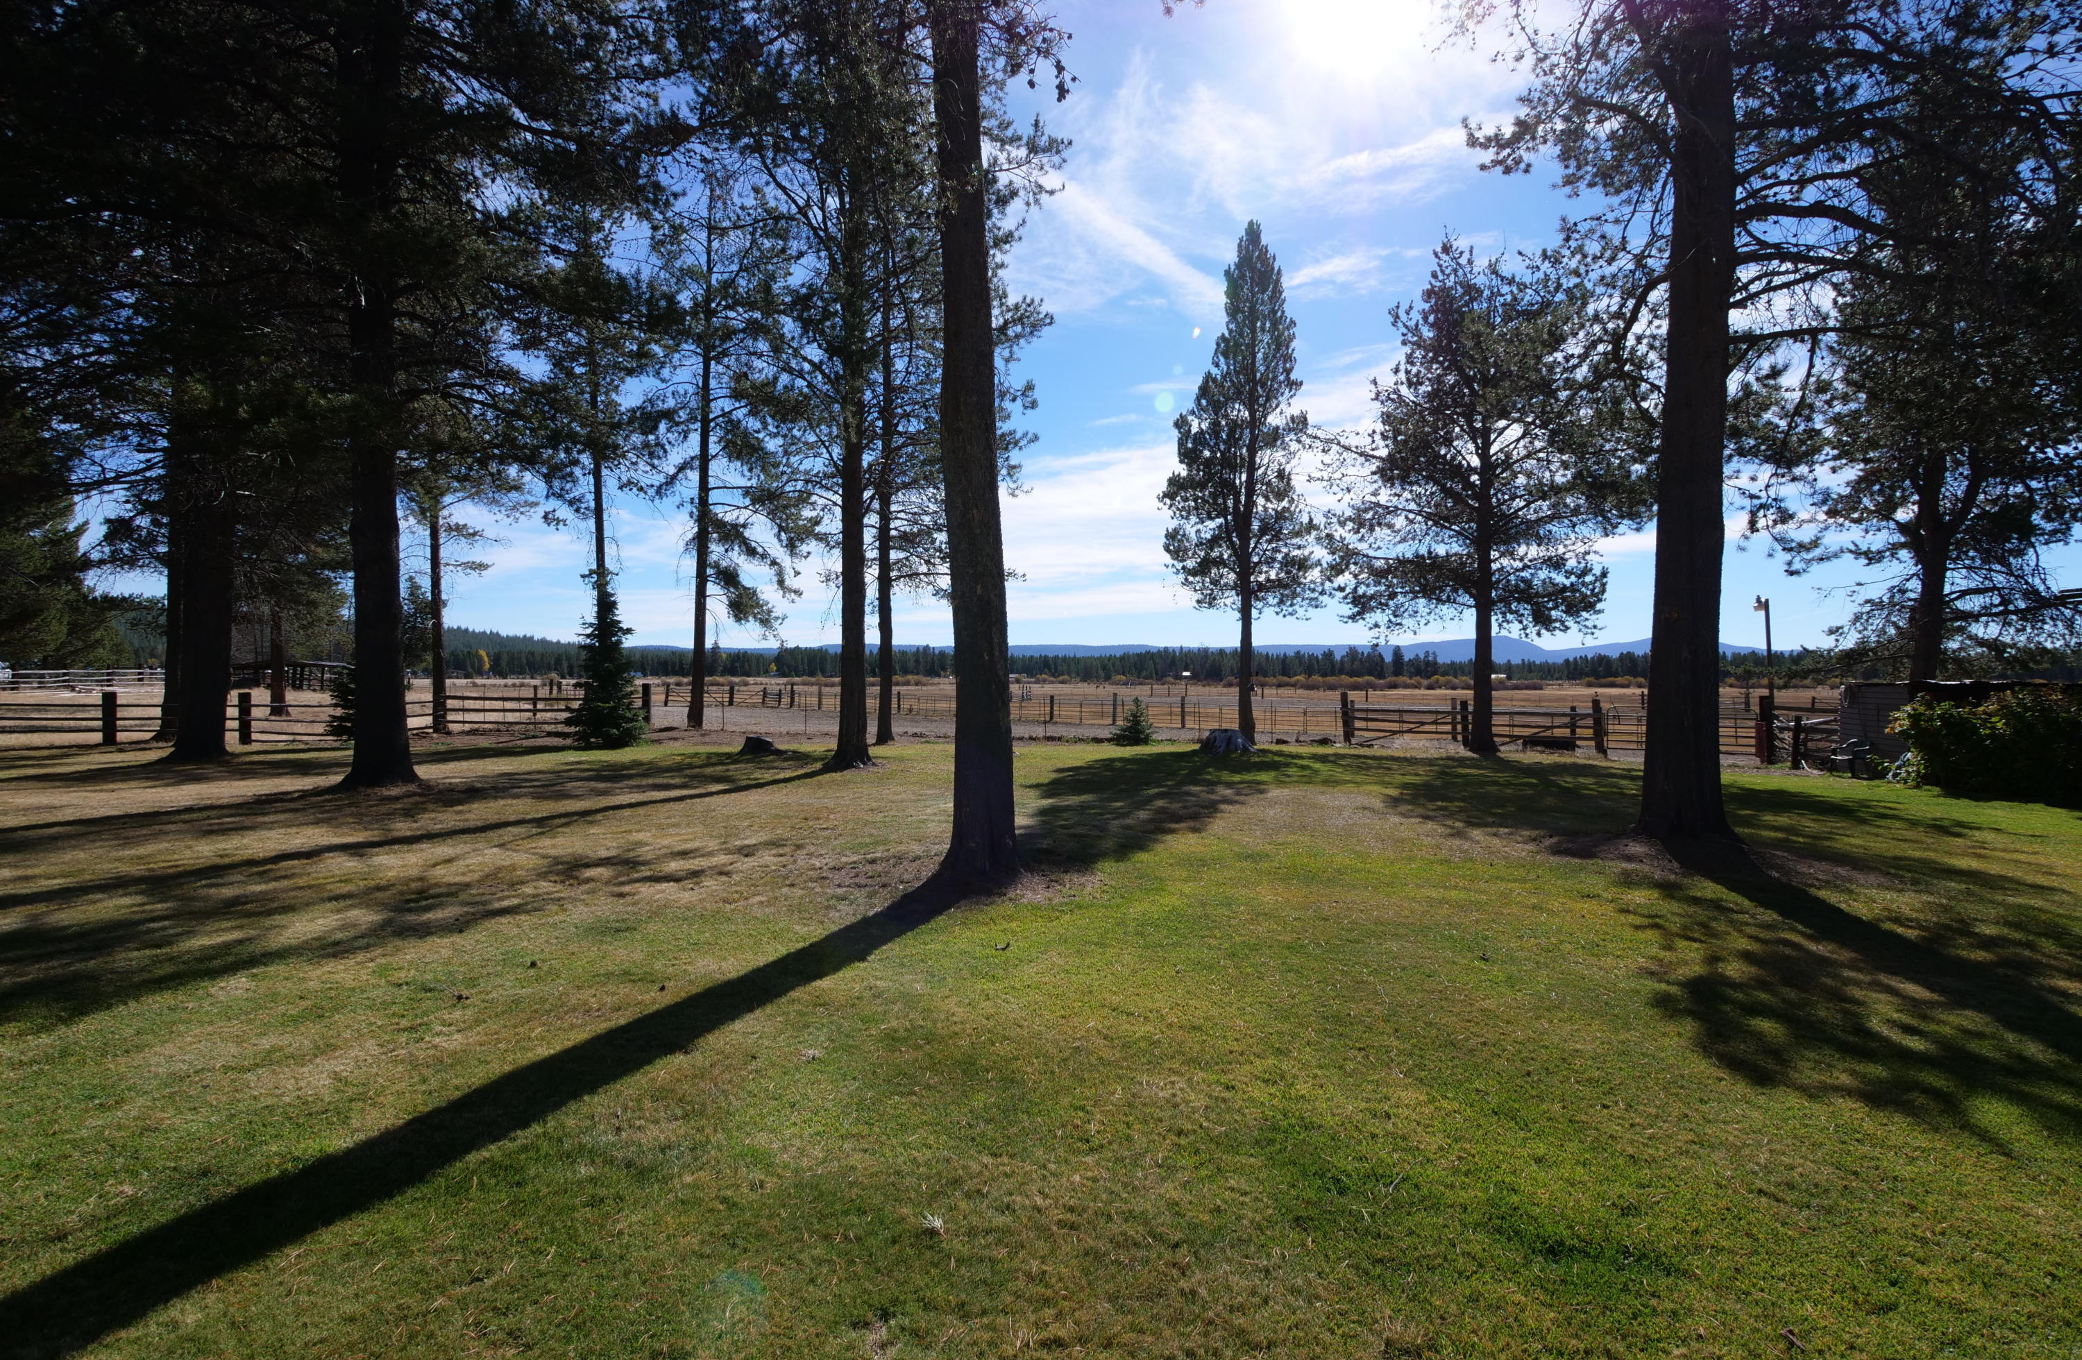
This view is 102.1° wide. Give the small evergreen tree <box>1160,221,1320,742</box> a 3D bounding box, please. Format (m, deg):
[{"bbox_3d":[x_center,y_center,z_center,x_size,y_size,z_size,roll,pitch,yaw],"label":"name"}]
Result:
[{"bbox_3d":[5.850,-5.800,24.600,4.700,15.300,4.600,0,1,0],"label":"small evergreen tree"}]

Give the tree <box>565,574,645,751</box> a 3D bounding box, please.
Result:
[{"bbox_3d":[-11.700,-0.500,22.600,2.250,4.550,2.250,0,1,0],"label":"tree"}]

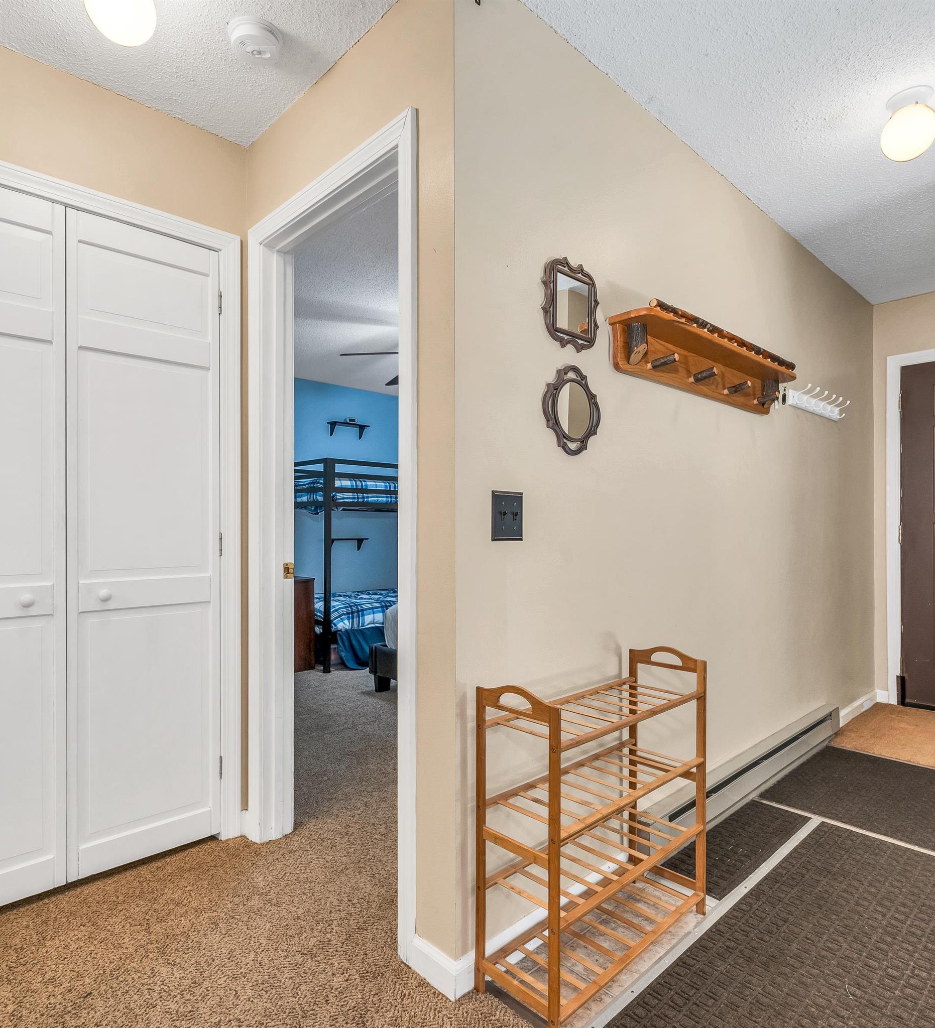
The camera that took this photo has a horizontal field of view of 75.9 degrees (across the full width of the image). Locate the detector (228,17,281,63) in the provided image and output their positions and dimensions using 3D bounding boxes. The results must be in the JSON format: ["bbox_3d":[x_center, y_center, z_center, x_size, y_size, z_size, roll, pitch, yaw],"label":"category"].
[{"bbox_3d":[-0.598,-1.326,1.693,0.145,0.042,0.145,0,-1,0],"label":"detector"}]

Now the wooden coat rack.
[{"bbox_3d":[0.925,-0.520,2.161,1.234,0.185,0.140,1,-1,-43],"label":"wooden coat rack"}]

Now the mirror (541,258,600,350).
[{"bbox_3d":[0.292,-0.576,1.655,0.256,0.252,0.025,1,-1,-43],"label":"mirror"}]

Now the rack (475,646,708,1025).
[{"bbox_3d":[0.334,0.742,1.521,0.660,0.730,0.230,1,-1,-43],"label":"rack"}]

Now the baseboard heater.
[{"bbox_3d":[1.224,1.045,2.489,1.850,0.150,0.063,1,-1,-43],"label":"baseboard heater"}]

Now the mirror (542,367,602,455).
[{"bbox_3d":[0.296,-0.285,1.659,0.264,0.250,0.025,1,-1,-43],"label":"mirror"}]

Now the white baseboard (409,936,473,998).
[{"bbox_3d":[-0.060,1.058,1.425,0.070,0.093,0.145,1,-1,-43],"label":"white baseboard"}]

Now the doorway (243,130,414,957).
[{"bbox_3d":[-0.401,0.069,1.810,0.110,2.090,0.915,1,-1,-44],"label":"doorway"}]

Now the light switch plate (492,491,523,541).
[{"bbox_3d":[0.106,0.007,1.493,0.115,0.118,0.012,1,-1,-43],"label":"light switch plate"}]

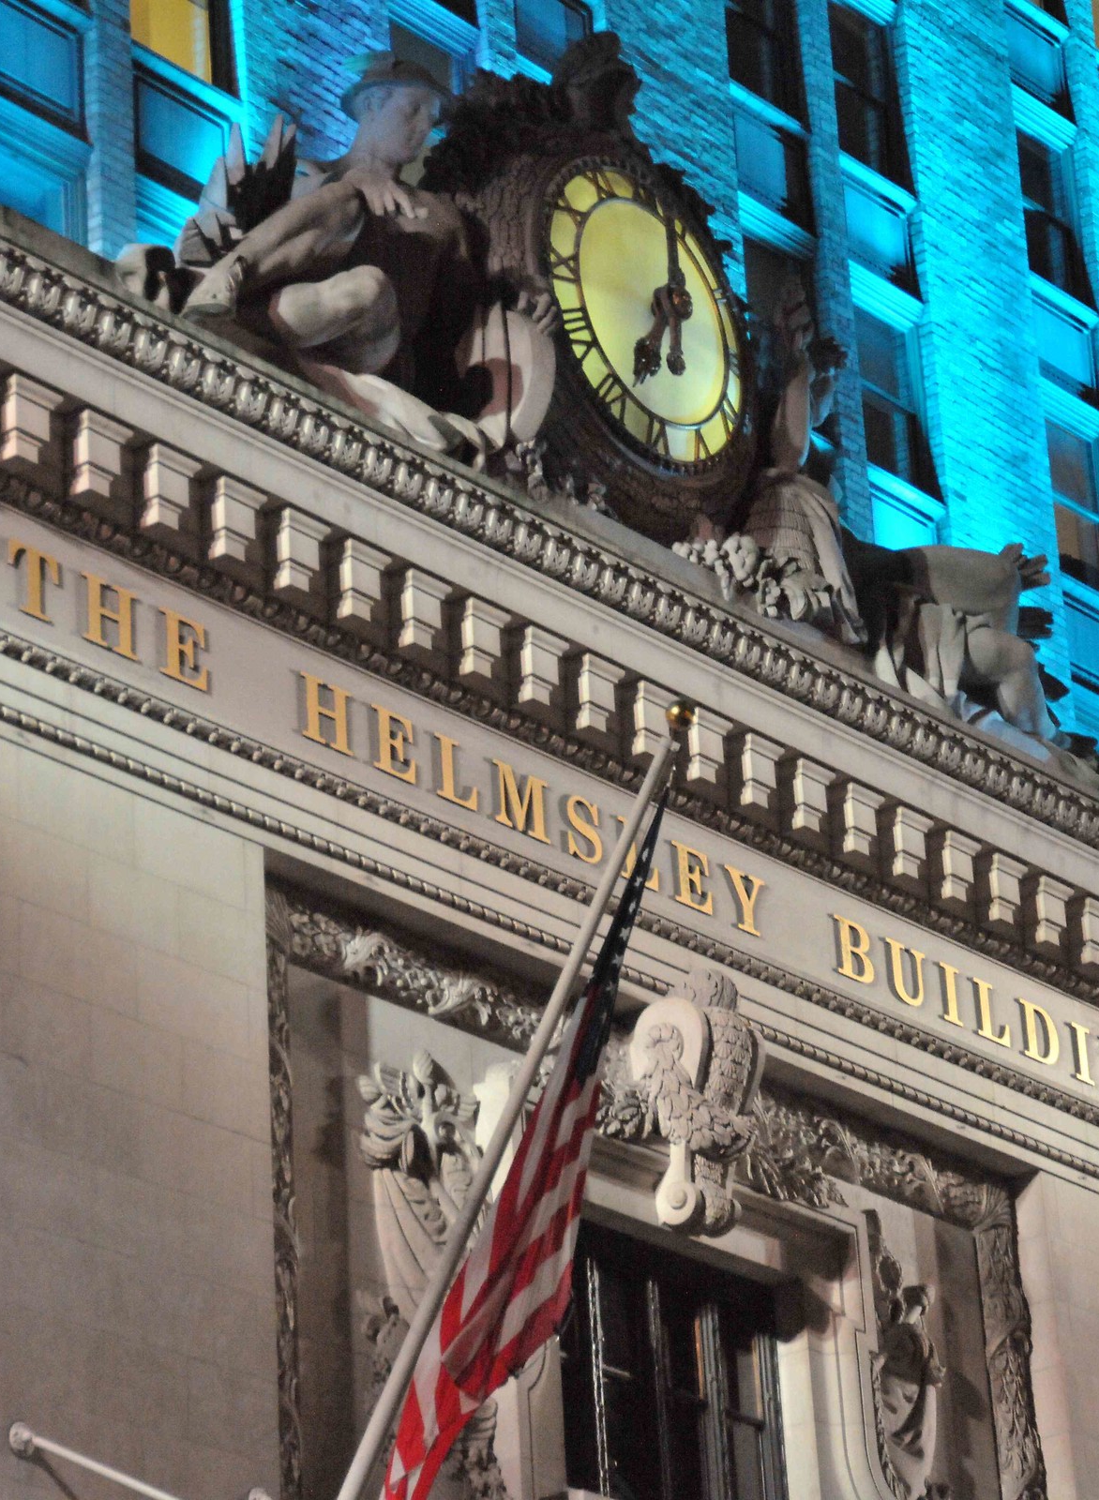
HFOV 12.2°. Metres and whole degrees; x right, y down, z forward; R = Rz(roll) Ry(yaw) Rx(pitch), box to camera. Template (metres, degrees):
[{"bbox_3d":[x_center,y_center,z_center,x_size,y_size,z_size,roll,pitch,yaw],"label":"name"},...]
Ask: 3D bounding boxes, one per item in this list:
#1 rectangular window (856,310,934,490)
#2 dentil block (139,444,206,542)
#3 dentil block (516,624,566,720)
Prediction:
[{"bbox_3d":[3.469,-3.608,52.939,0.200,1.800,1.200,-21,-30,34],"label":"rectangular window"},{"bbox_3d":[-2.782,-1.786,36.956,0.360,0.660,0.500,-20,-29,33],"label":"dentil block"},{"bbox_3d":[-0.116,-0.619,41.832,0.360,0.581,0.530,-21,-30,34],"label":"dentil block"}]

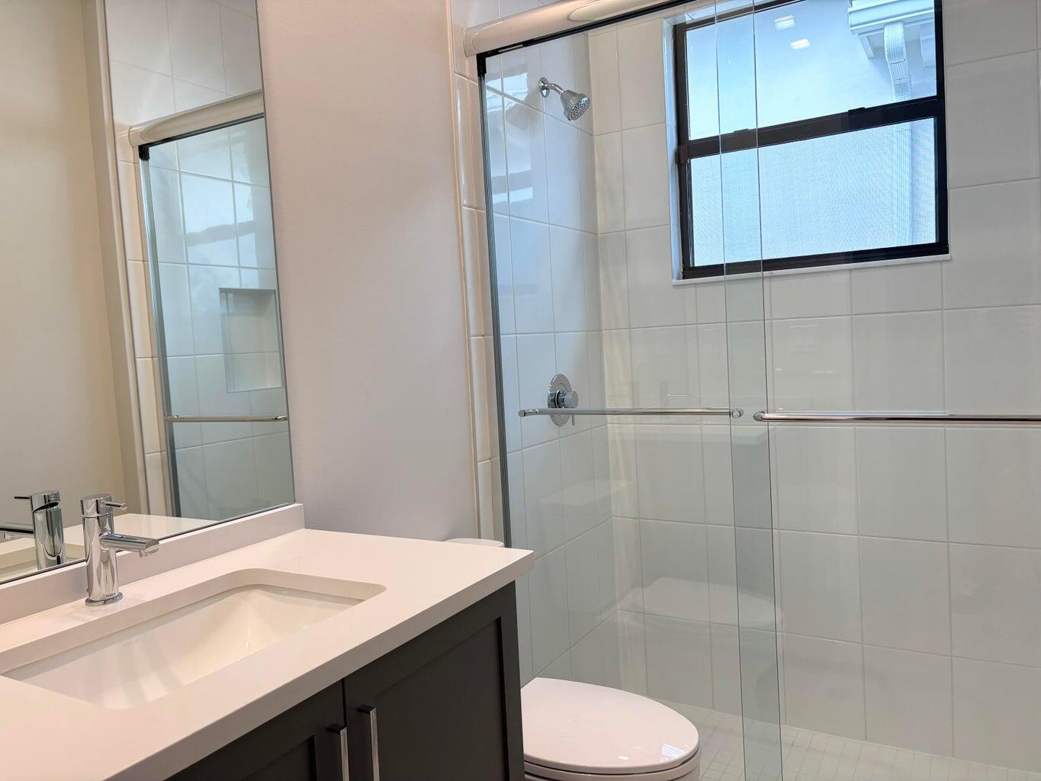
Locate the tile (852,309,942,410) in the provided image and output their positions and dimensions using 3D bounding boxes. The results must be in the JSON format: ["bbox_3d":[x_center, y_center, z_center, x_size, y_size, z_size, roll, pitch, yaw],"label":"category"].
[{"bbox_3d":[1.185,-0.065,2.454,0.252,0.356,0.010,-1,4,31],"label":"tile"}]

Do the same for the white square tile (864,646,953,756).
[{"bbox_3d":[1.244,0.990,2.517,0.252,0.325,0.010,-1,4,31],"label":"white square tile"}]

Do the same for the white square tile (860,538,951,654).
[{"bbox_3d":[1.225,0.649,2.496,0.252,0.356,0.010,-1,4,31],"label":"white square tile"}]

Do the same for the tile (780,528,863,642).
[{"bbox_3d":[1.006,0.654,2.626,0.252,0.356,0.010,-1,4,31],"label":"tile"}]

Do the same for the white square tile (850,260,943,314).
[{"bbox_3d":[1.171,-0.316,2.438,0.252,0.144,0.010,-1,4,31],"label":"white square tile"}]

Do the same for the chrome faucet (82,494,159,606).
[{"bbox_3d":[-0.596,0.241,1.164,0.156,0.162,0.050,-1,4,31],"label":"chrome faucet"}]

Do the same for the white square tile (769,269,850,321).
[{"bbox_3d":[0.952,-0.311,2.568,0.252,0.144,0.010,-1,4,31],"label":"white square tile"}]

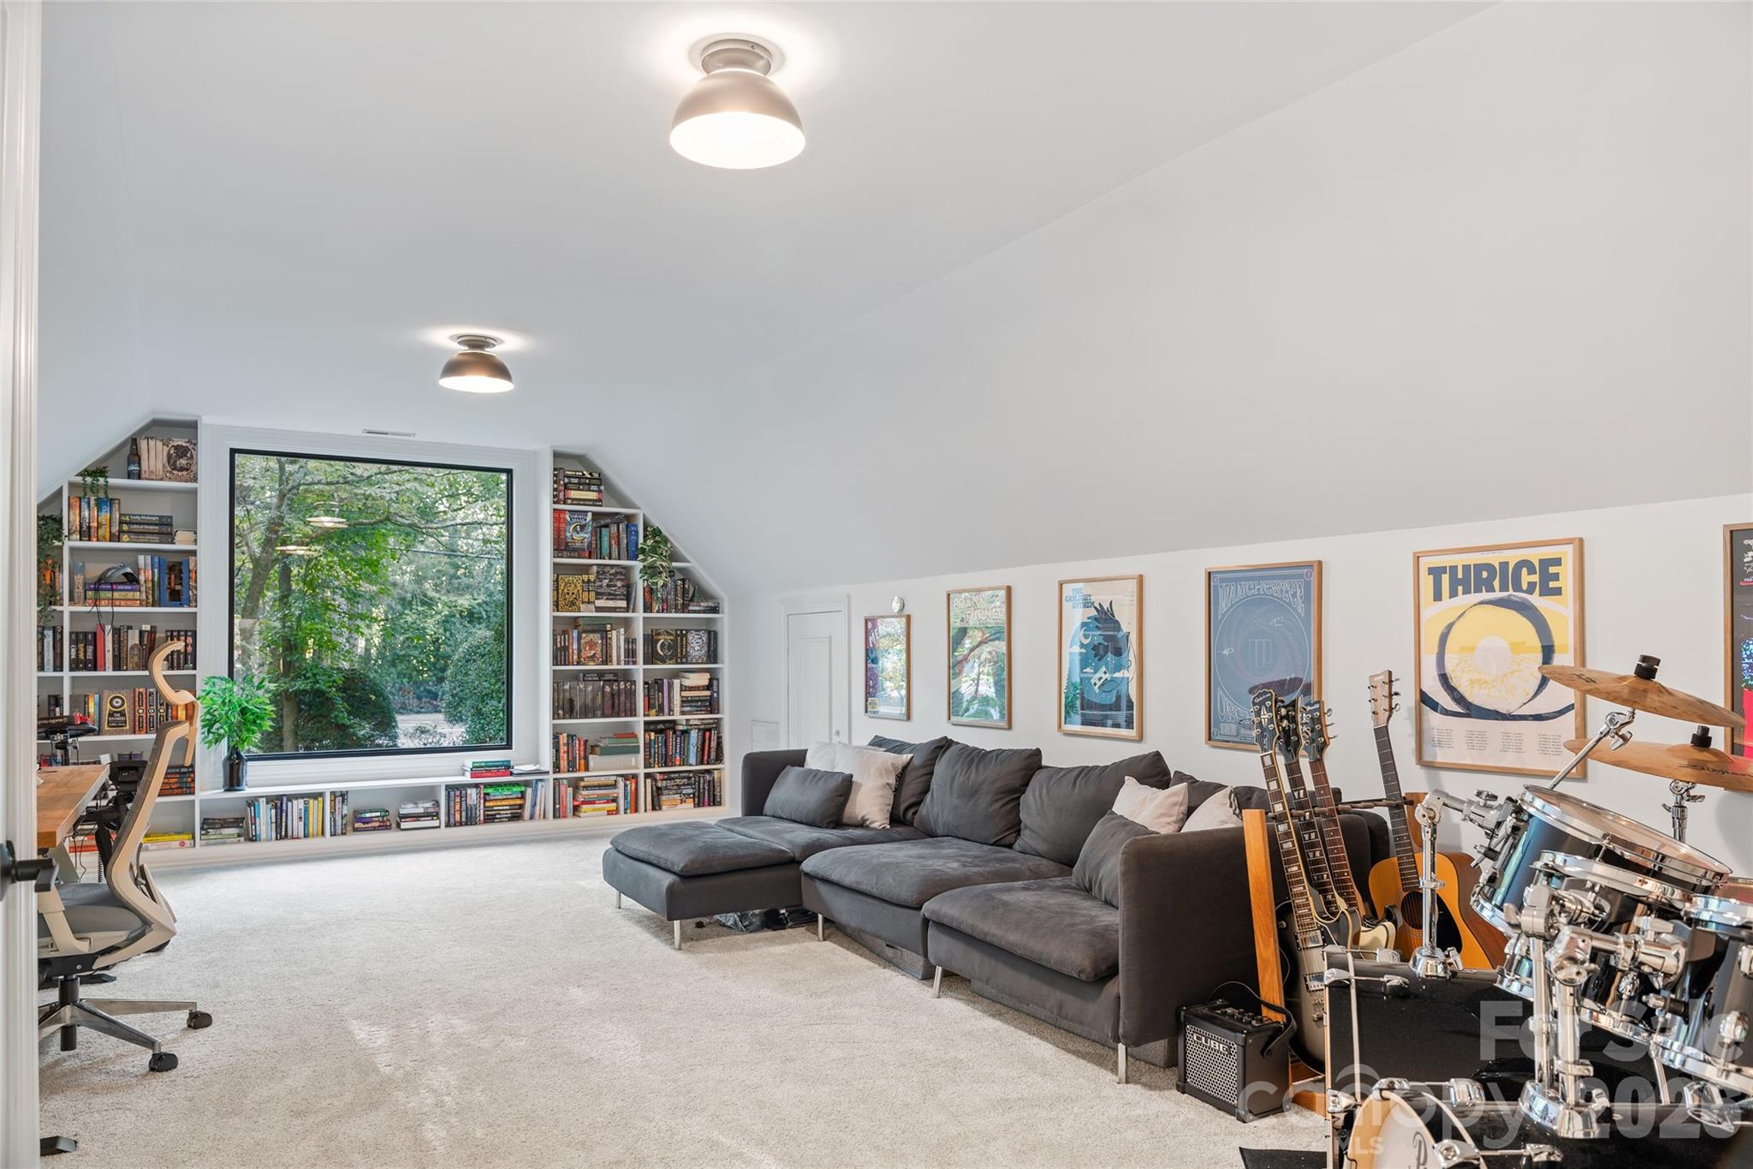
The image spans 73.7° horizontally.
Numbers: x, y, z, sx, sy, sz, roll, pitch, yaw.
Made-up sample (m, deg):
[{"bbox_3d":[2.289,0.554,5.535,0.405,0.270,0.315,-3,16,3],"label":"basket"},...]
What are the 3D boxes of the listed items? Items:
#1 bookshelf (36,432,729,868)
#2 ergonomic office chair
[{"bbox_3d":[-2.994,0.357,7.233,4.350,2.550,0.300,1,-3,-30],"label":"bookshelf"},{"bbox_3d":[-2.439,0.804,3.535,0.730,1.260,0.680,1,-2,-30],"label":"ergonomic office chair"}]

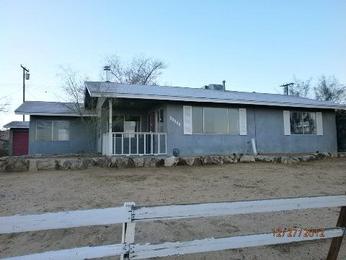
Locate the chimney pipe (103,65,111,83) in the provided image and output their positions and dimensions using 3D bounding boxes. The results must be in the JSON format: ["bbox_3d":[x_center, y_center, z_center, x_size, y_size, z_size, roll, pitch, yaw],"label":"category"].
[{"bbox_3d":[-3.562,-3.016,14.600,0.370,0.960,0.370,1,-3,-19],"label":"chimney pipe"}]

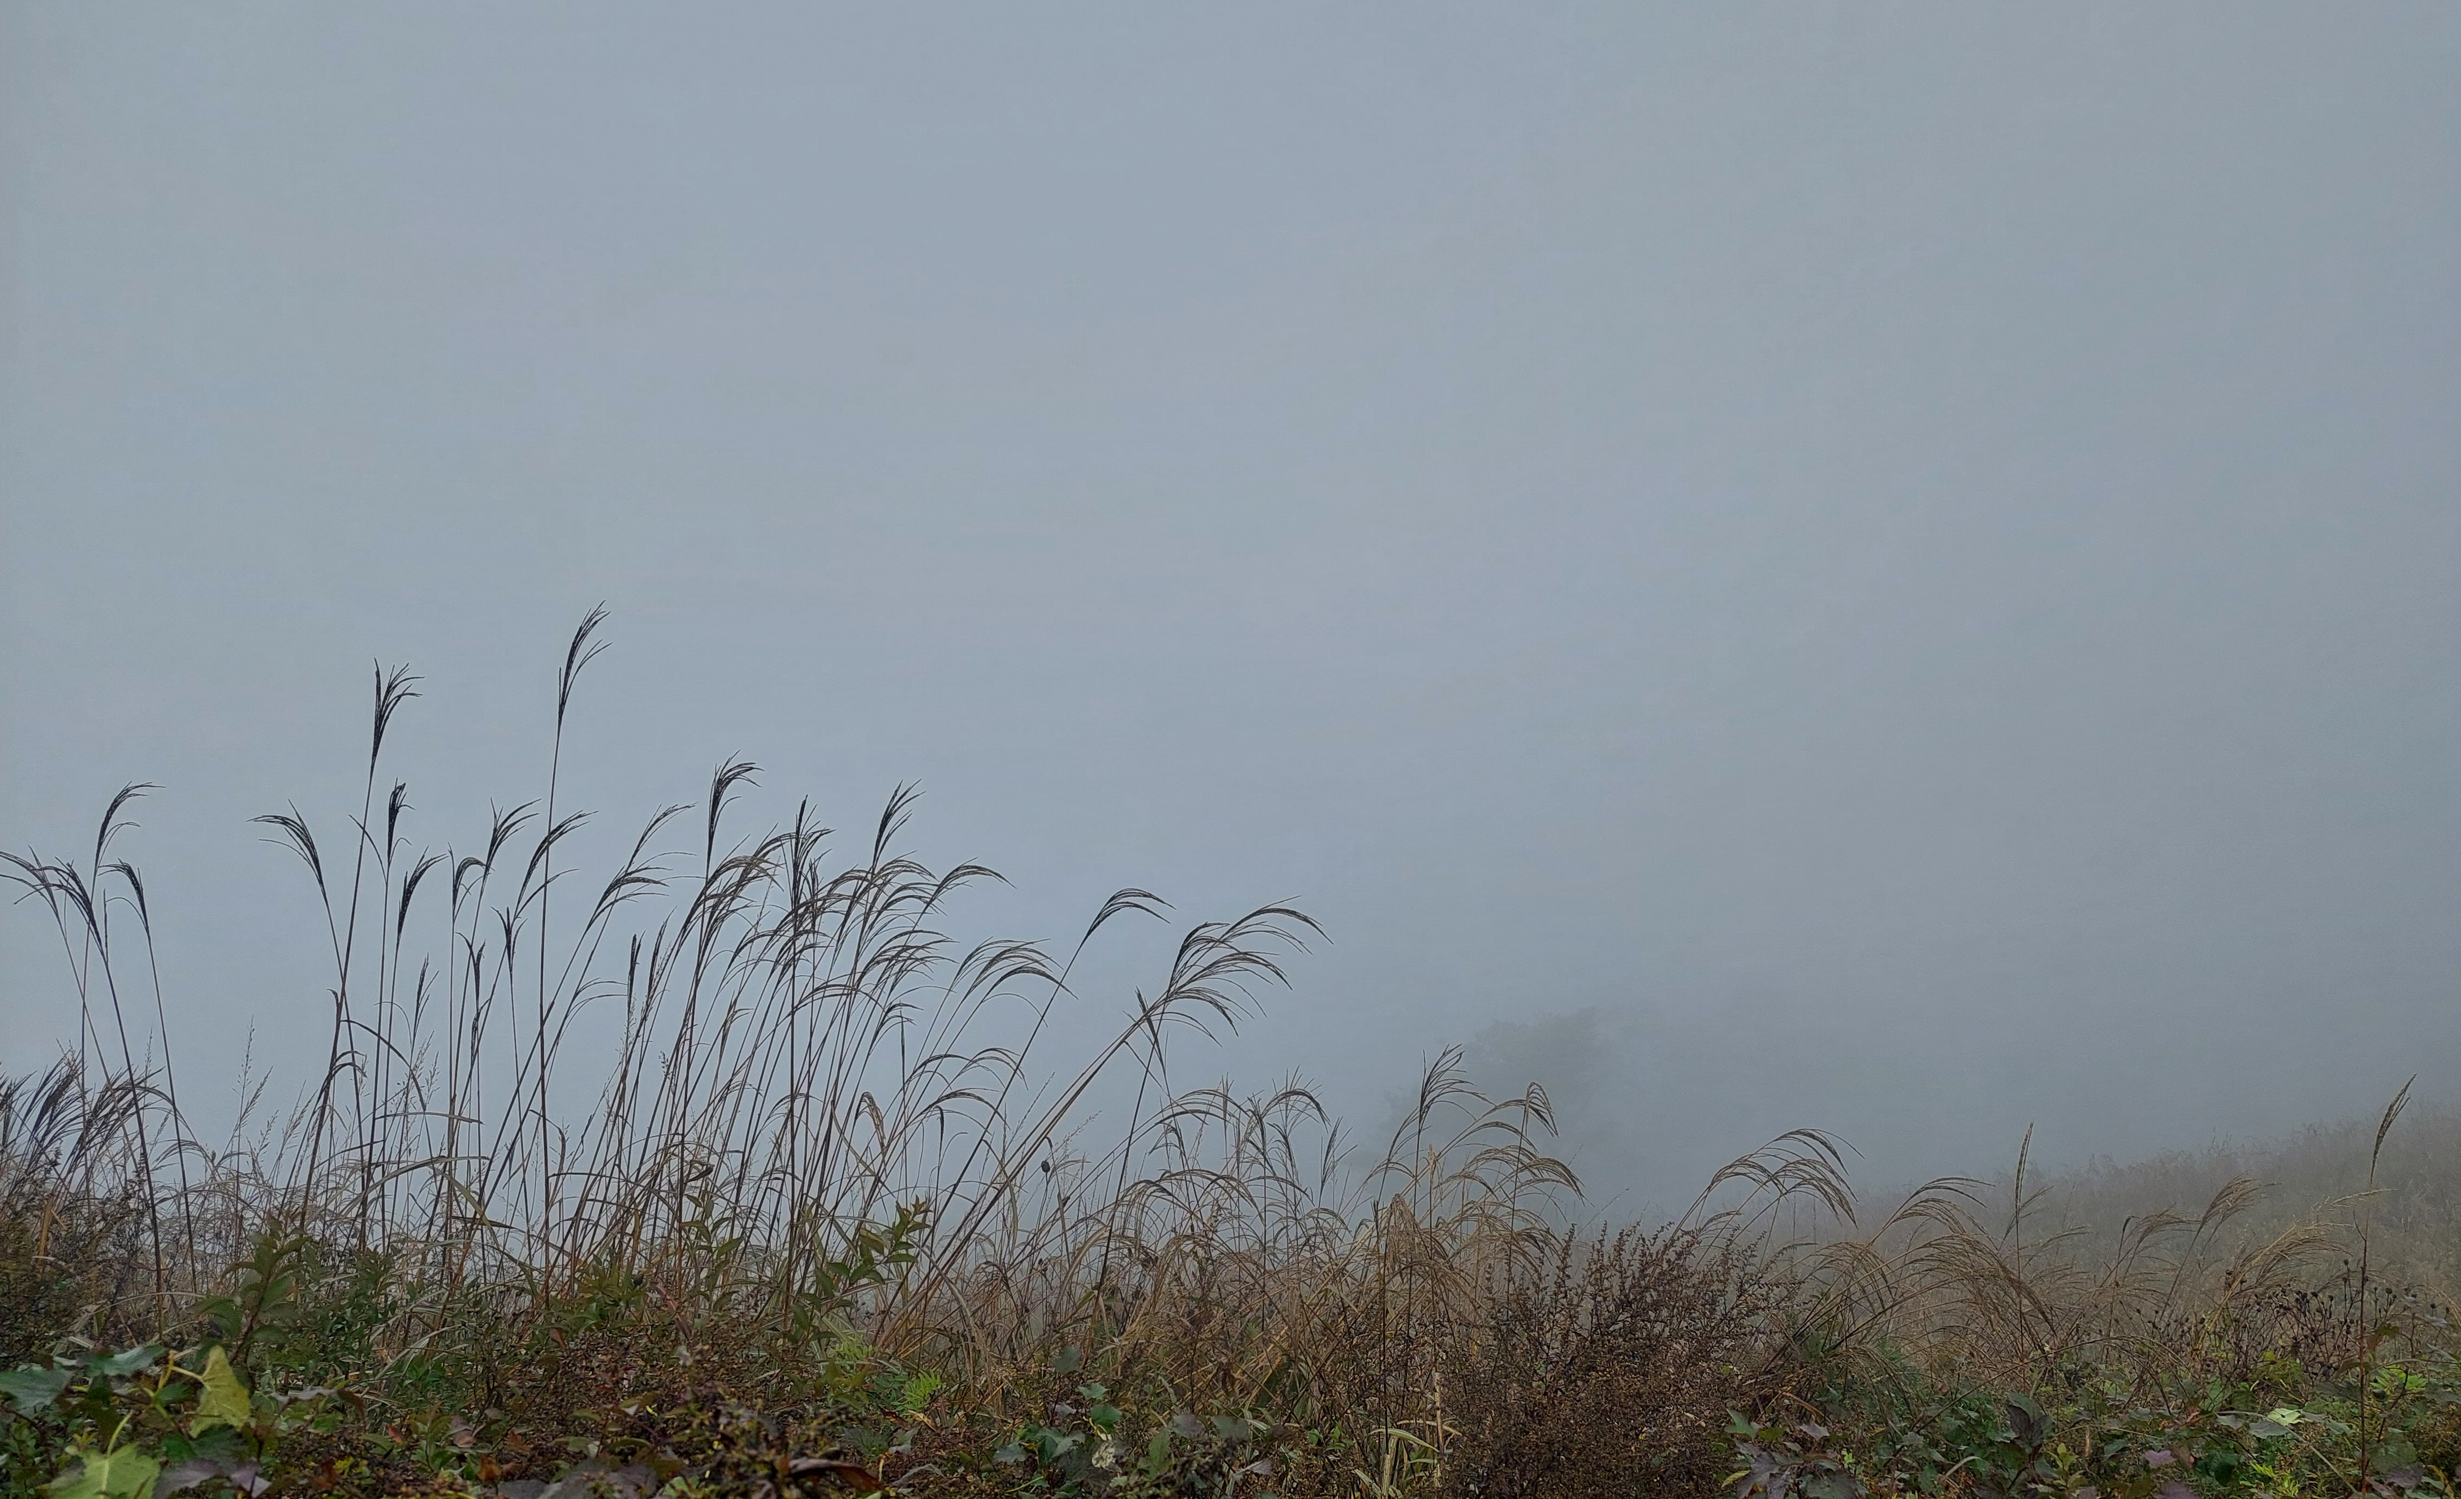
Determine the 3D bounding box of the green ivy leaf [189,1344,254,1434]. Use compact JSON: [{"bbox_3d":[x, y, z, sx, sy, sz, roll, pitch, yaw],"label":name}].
[{"bbox_3d":[-1.136,0.721,2.000,0.072,0.098,0.040,3,-8,-18],"label":"green ivy leaf"}]

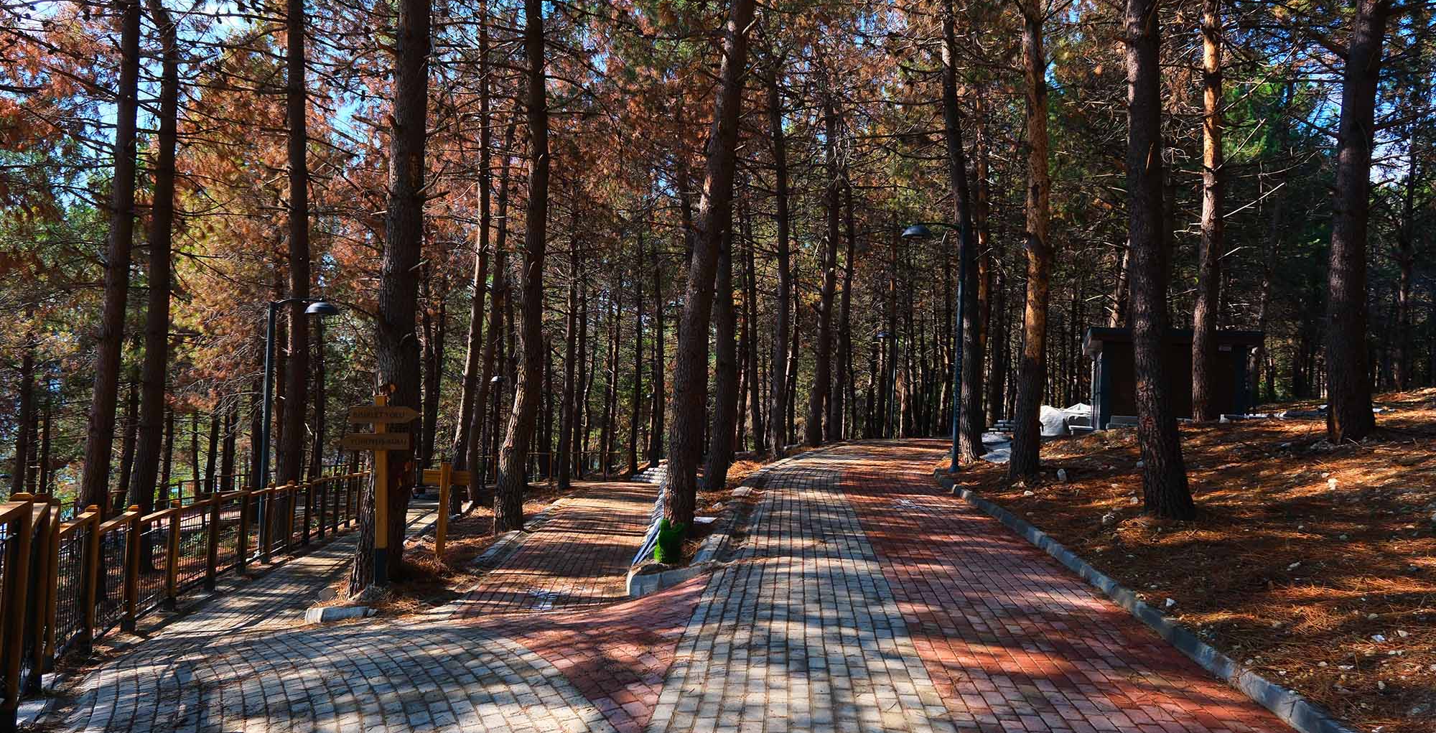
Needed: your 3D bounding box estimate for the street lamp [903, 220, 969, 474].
[{"bbox_3d":[3.325,-0.311,15.033,1.050,3.900,0.460,2,-1,11],"label":"street lamp"}]

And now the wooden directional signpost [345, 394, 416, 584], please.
[{"bbox_3d":[-2.624,0.965,7.450,0.540,1.475,0.120,0,-1,-10],"label":"wooden directional signpost"}]

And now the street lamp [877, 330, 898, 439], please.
[{"bbox_3d":[5.676,0.780,32.759,1.050,3.900,0.460,3,-2,-41],"label":"street lamp"}]

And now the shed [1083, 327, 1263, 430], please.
[{"bbox_3d":[11.651,0.462,24.872,4.000,2.680,2.700,2,-1,17],"label":"shed"}]

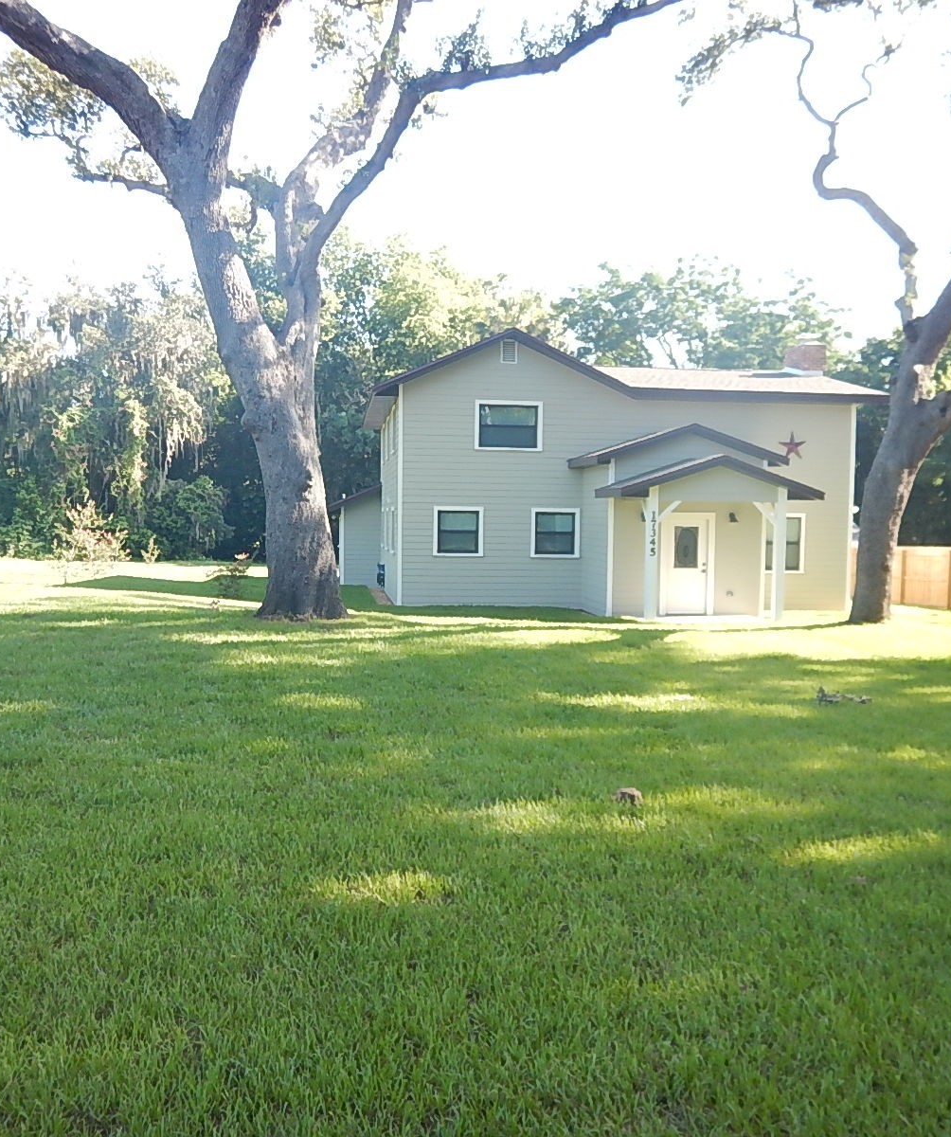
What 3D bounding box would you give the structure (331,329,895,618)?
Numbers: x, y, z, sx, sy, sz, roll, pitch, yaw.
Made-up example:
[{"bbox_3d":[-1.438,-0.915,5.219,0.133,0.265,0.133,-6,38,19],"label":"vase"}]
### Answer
[{"bbox_3d":[3.003,-2.637,27.852,13.500,6.720,13.200,0,2,-8],"label":"structure"}]

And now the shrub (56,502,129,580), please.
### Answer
[{"bbox_3d":[-11.465,-0.798,31.448,2.200,2.450,2.100,0,2,-8],"label":"shrub"}]

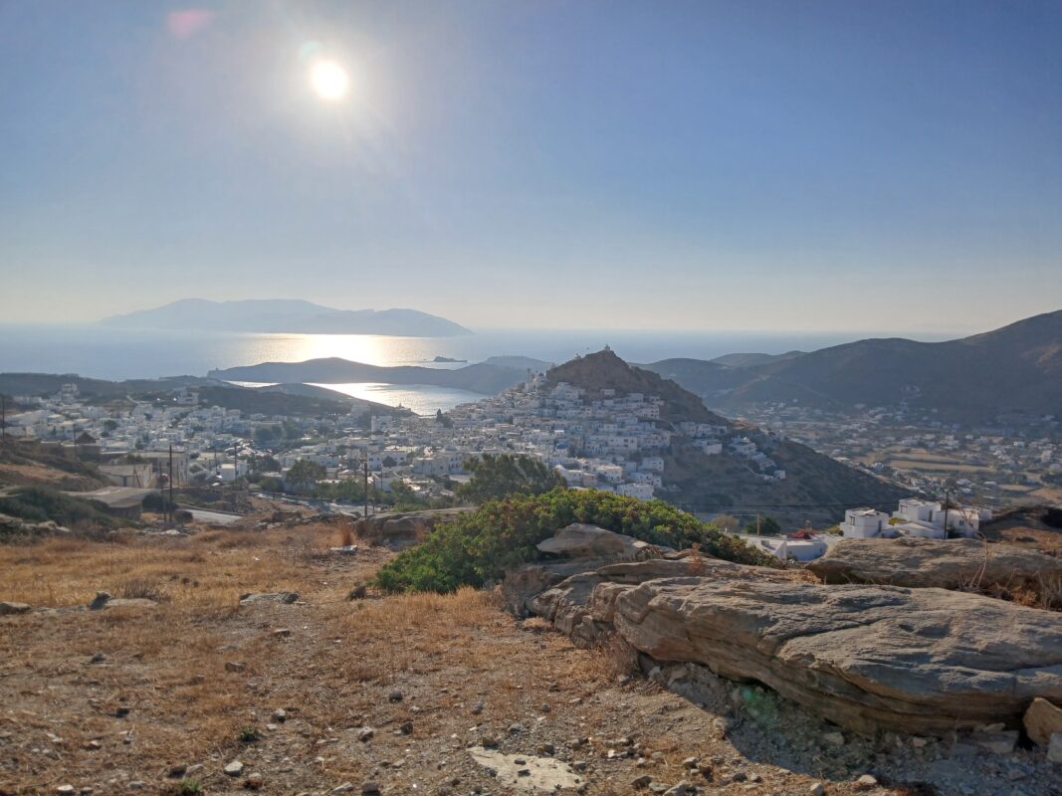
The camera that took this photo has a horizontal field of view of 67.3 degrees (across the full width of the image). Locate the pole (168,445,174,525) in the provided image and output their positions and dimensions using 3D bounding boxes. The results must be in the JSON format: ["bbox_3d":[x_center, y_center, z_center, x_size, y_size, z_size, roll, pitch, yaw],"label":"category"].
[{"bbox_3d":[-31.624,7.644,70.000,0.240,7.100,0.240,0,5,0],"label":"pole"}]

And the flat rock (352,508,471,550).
[{"bbox_3d":[-1.782,1.954,12.000,1.750,0.500,1.200,0,5,-5],"label":"flat rock"}]

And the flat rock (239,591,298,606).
[{"bbox_3d":[-2.142,1.635,6.500,0.440,0.075,0.230,0,5,-3],"label":"flat rock"}]

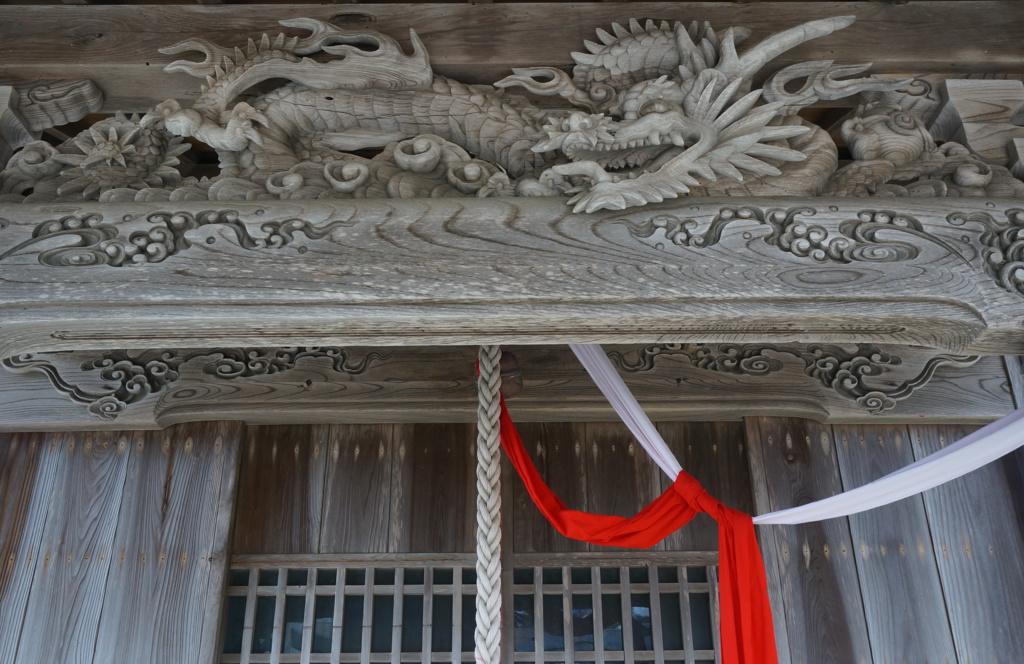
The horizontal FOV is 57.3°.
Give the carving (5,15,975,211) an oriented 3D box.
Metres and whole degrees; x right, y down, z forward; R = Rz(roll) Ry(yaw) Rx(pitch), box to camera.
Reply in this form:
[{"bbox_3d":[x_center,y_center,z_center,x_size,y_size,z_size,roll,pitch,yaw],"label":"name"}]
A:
[{"bbox_3d":[-0.058,-0.561,2.463,2.560,0.618,0.360,0,-25,0],"label":"carving"}]

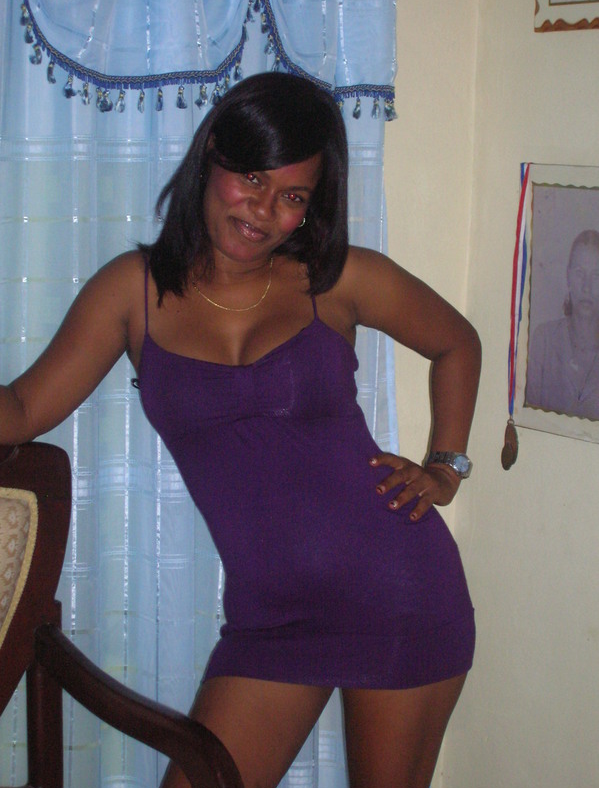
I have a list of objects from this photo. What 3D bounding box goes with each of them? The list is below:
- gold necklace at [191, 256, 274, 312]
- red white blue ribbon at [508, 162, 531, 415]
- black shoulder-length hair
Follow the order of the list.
[{"bbox_3d":[-0.088,-0.147,2.355,0.118,0.085,0.125,2,9,2],"label":"gold necklace"},{"bbox_3d":[0.338,-0.159,2.770,0.012,0.395,0.027,-5,11,-34],"label":"red white blue ribbon"},{"bbox_3d":[-0.067,-0.269,2.380,0.262,0.318,0.235,13,9,-10],"label":"black shoulder-length hair"}]

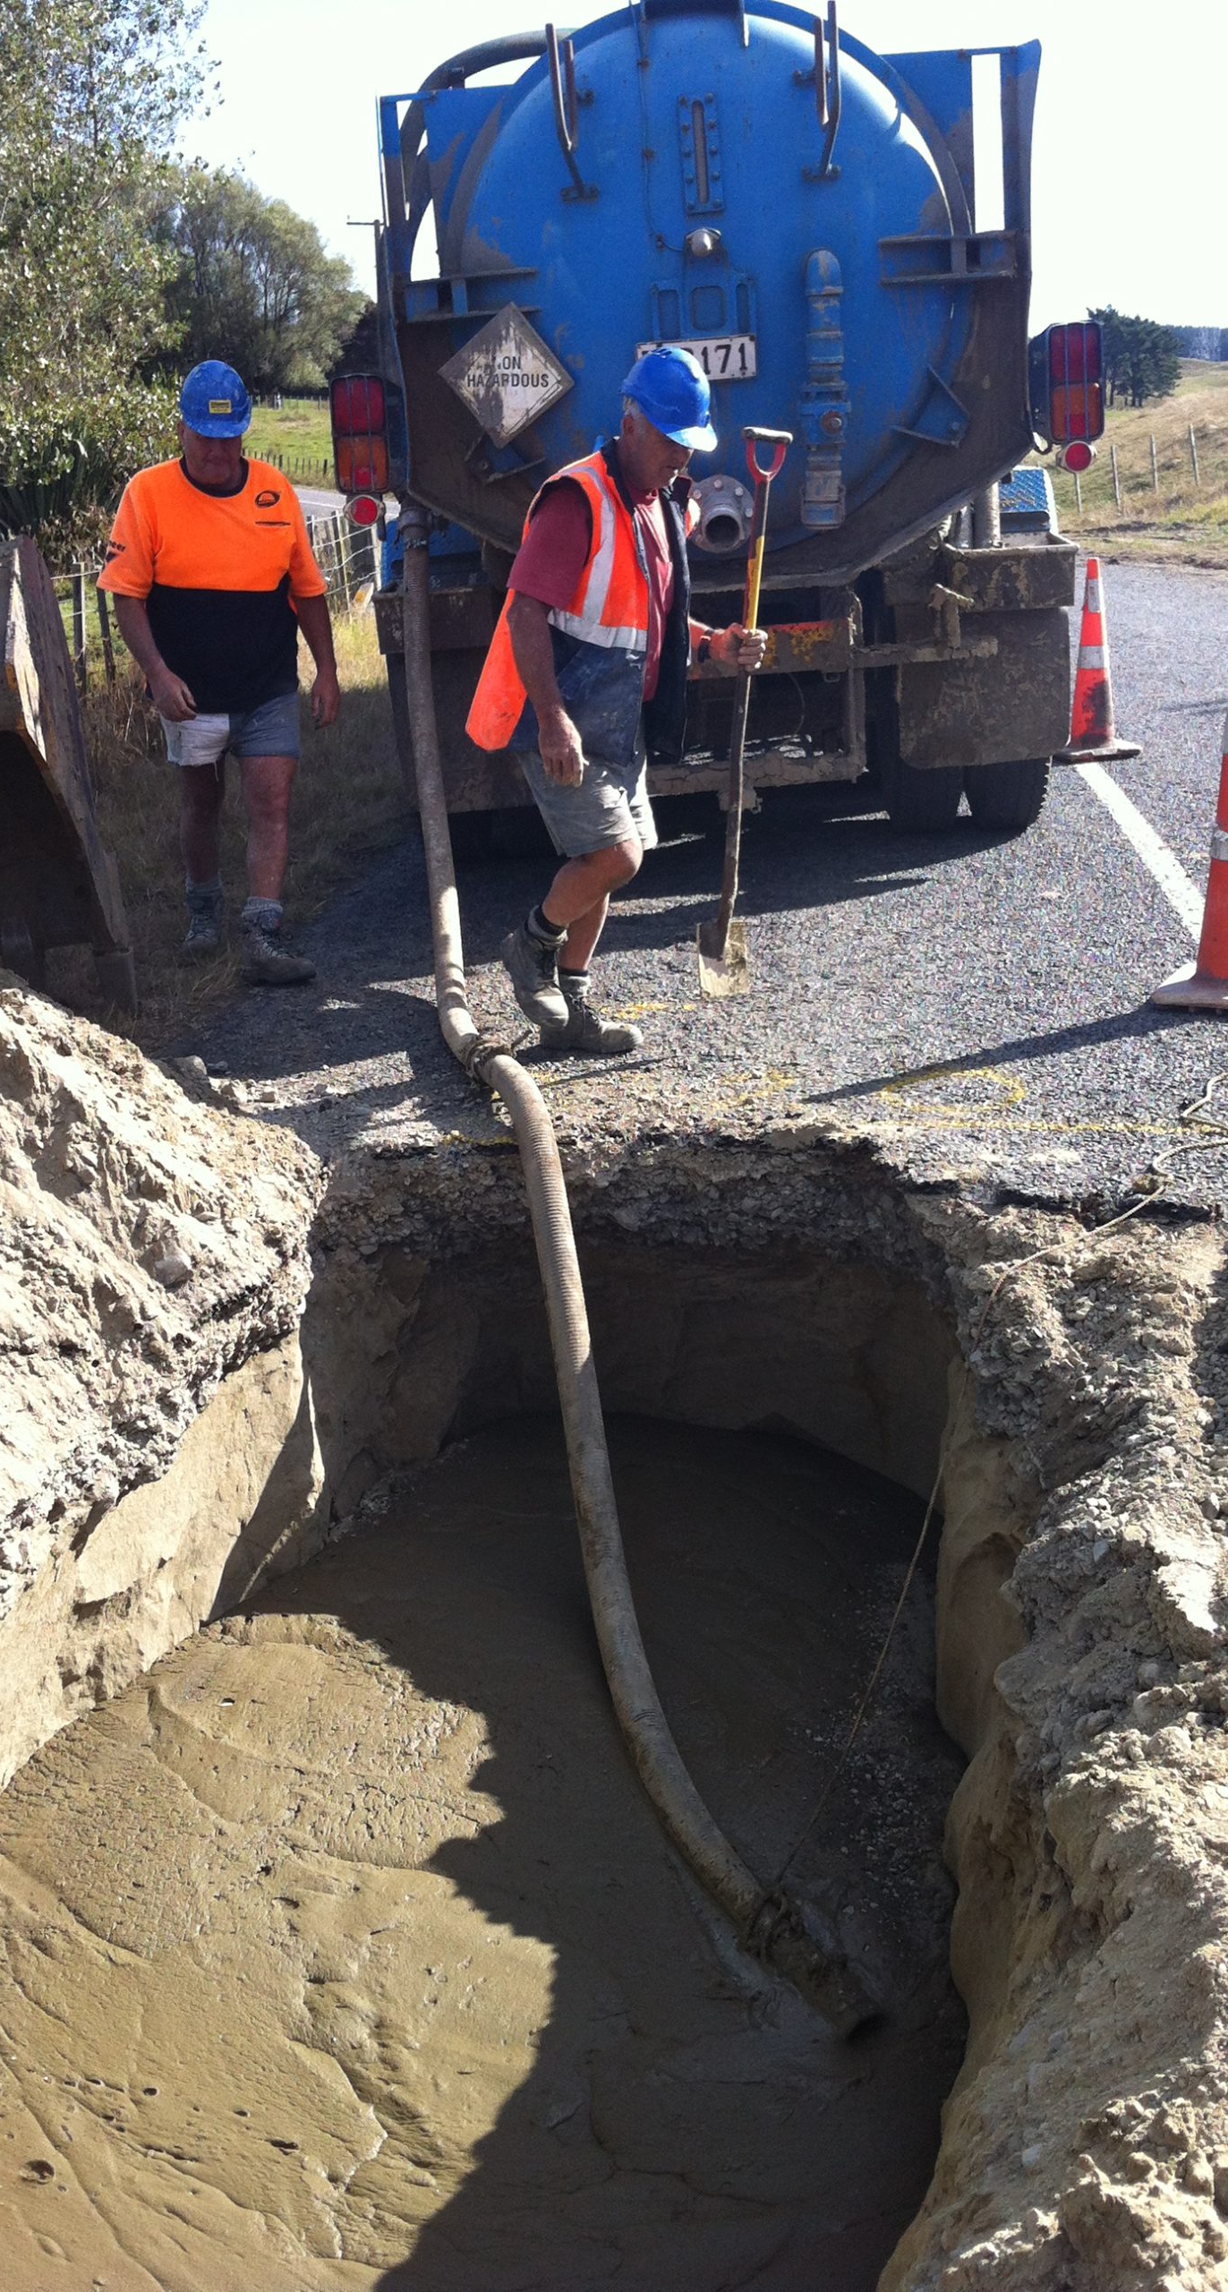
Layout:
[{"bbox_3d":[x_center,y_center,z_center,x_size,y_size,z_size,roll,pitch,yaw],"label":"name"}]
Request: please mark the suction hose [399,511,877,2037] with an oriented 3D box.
[{"bbox_3d":[-0.185,-0.311,5.392,0.420,2.150,4.600,-6,19,-10],"label":"suction hose"}]

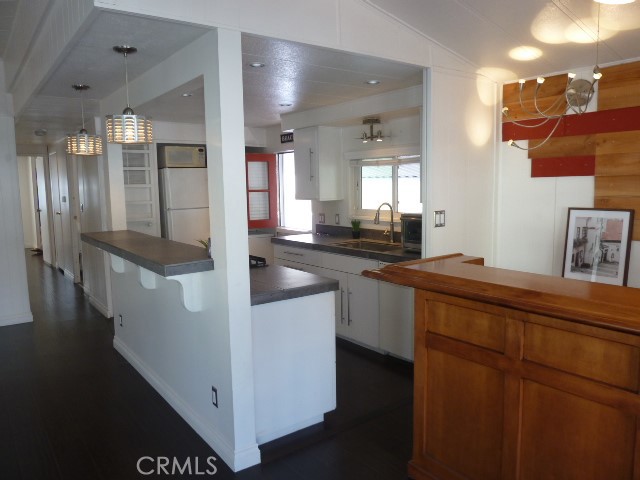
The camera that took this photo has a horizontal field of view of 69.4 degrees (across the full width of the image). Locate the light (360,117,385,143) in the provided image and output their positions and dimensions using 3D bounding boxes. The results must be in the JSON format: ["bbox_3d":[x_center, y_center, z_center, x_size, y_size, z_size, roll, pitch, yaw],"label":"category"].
[{"bbox_3d":[0.474,-0.993,4.228,0.131,0.196,0.272,-7,9,-37],"label":"light"}]

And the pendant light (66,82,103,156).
[{"bbox_3d":[-1.753,-0.875,3.416,0.252,0.498,0.252,-7,9,-37],"label":"pendant light"}]

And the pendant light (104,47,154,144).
[{"bbox_3d":[-1.022,-0.765,2.454,0.252,0.498,0.252,-7,9,-37],"label":"pendant light"}]

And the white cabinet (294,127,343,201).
[{"bbox_3d":[-0.008,-0.788,4.810,0.317,0.739,0.403,-7,9,-37],"label":"white cabinet"}]

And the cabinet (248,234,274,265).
[{"bbox_3d":[-0.944,0.320,5.963,0.574,0.906,0.604,-7,9,-37],"label":"cabinet"}]

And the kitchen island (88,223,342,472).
[{"bbox_3d":[-0.946,0.542,3.373,1.020,1.122,2.255,-7,9,-37],"label":"kitchen island"}]

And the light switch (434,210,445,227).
[{"bbox_3d":[0.849,-0.148,3.265,0.117,0.115,0.012,-7,9,-37],"label":"light switch"}]

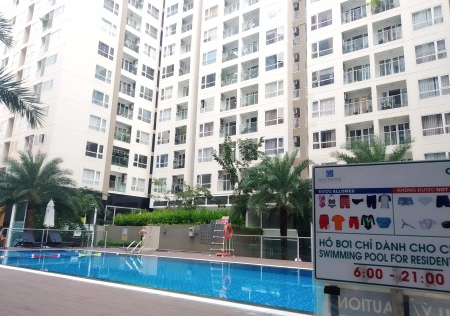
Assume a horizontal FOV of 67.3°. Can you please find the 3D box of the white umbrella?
[{"bbox_3d":[-10.637,3.934,20.574,0.580,2.846,0.580,0,-12,8],"label":"white umbrella"}]

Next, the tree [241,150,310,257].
[{"bbox_3d":[2.733,2.514,18.379,3.750,5.650,3.600,2,-12,0],"label":"tree"}]

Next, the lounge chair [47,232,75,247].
[{"bbox_3d":[-9.824,4.917,20.280,1.750,0.860,0.650,0,-12,12],"label":"lounge chair"}]

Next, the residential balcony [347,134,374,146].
[{"bbox_3d":[12.520,-1.328,30.955,2.450,1.300,1.200,-6,-14,35],"label":"residential balcony"}]

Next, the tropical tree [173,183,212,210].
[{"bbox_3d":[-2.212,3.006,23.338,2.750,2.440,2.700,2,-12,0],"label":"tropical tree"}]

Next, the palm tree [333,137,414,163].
[{"bbox_3d":[7.167,2.123,16.645,4.100,6.000,3.800,2,-12,0],"label":"palm tree"}]

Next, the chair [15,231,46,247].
[{"bbox_3d":[-11.502,4.828,20.145,1.750,0.860,0.650,0,-12,12],"label":"chair"}]

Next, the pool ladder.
[{"bbox_3d":[-4.869,4.806,18.519,0.650,0.750,0.750,-6,-14,35],"label":"pool ladder"}]

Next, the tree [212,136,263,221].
[{"bbox_3d":[0.882,1.387,22.046,2.981,5.672,2.981,2,-12,0],"label":"tree"}]

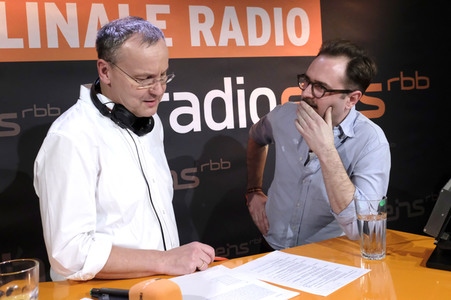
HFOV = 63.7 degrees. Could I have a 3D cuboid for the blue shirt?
[{"bbox_3d":[0.332,0.090,1.280,0.480,0.520,0.340,4,8,27],"label":"blue shirt"}]

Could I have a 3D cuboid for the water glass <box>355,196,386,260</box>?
[{"bbox_3d":[0.393,0.207,0.972,0.084,0.155,0.084,-3,2,0],"label":"water glass"}]

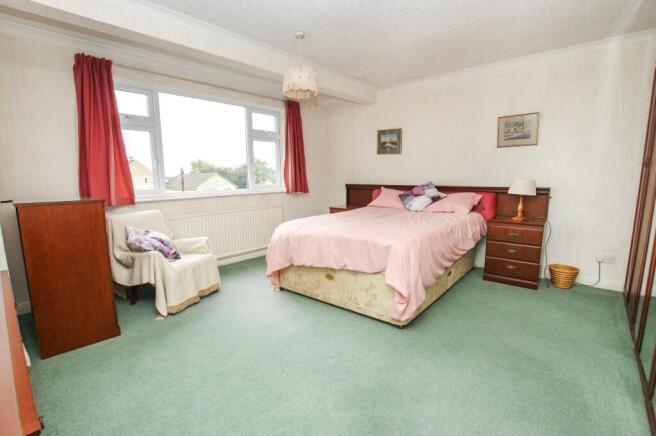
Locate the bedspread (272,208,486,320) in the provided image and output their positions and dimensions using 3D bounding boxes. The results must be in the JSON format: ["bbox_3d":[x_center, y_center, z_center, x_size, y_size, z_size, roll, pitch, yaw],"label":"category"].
[{"bbox_3d":[0.666,0.350,3.207,1.500,0.620,1.920,7,12,42],"label":"bedspread"}]

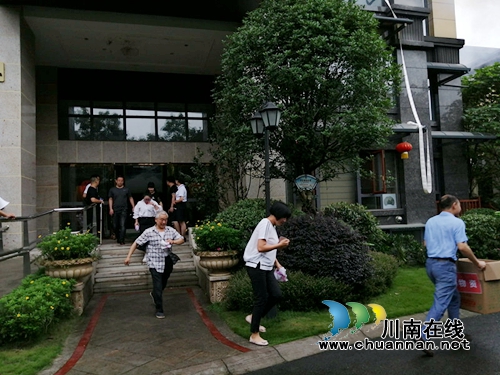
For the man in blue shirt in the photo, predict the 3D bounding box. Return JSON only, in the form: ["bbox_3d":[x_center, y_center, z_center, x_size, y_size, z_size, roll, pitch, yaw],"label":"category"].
[{"bbox_3d":[2.244,0.922,4.120,0.580,1.680,0.530,1,-4,-44],"label":"man in blue shirt"}]

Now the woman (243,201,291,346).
[{"bbox_3d":[0.180,0.939,4.100,0.500,1.570,0.460,-3,-3,16],"label":"woman"}]

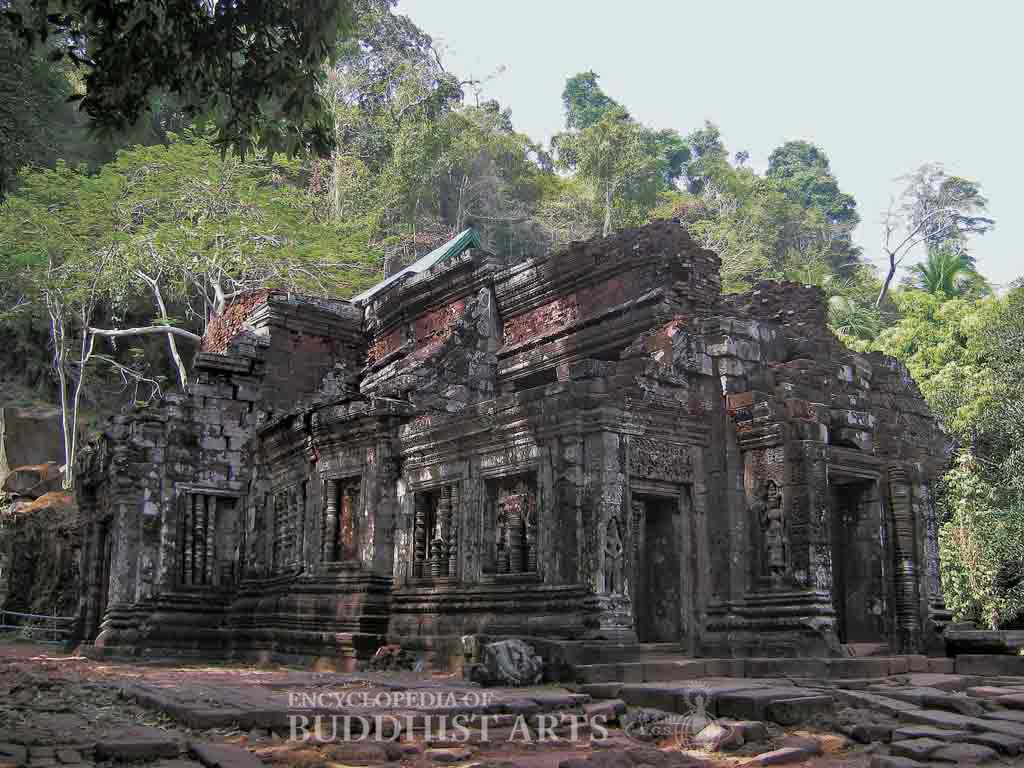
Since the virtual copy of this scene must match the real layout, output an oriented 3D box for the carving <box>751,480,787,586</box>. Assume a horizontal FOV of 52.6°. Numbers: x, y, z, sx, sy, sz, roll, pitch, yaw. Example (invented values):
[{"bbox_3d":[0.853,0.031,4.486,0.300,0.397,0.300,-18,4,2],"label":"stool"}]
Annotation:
[{"bbox_3d":[3.603,2.092,14.545,0.238,1.479,0.540,9,-16,-33],"label":"carving"}]

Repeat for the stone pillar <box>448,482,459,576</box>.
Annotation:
[{"bbox_3d":[-0.972,2.427,17.213,0.140,1.586,0.140,1,-13,0],"label":"stone pillar"}]

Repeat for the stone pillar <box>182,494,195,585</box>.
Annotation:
[{"bbox_3d":[-6.426,3.080,20.568,0.151,1.773,0.151,9,-16,-33],"label":"stone pillar"}]

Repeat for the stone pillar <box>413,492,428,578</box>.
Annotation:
[{"bbox_3d":[-1.599,2.641,18.099,0.184,1.492,0.184,9,-16,-33],"label":"stone pillar"}]

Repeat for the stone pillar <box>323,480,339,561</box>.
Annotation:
[{"bbox_3d":[-3.487,2.615,19.892,0.205,1.607,0.205,9,-16,-33],"label":"stone pillar"}]

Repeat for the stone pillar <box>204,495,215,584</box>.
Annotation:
[{"bbox_3d":[-6.078,3.116,20.805,0.140,1.794,0.140,9,-16,-33],"label":"stone pillar"}]

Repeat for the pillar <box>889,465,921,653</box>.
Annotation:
[{"bbox_3d":[5.747,2.528,15.165,0.270,2.720,0.270,9,-16,-33],"label":"pillar"}]

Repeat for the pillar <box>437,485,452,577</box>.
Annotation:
[{"bbox_3d":[-1.138,2.462,17.452,0.173,1.541,0.173,9,-16,-33],"label":"pillar"}]

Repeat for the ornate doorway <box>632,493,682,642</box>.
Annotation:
[{"bbox_3d":[1.996,2.560,14.423,0.886,2.020,0.302,9,-16,-33],"label":"ornate doorway"}]

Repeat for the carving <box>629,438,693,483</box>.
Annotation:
[{"bbox_3d":[2.080,1.106,14.713,1.188,0.540,0.216,9,-16,-33],"label":"carving"}]

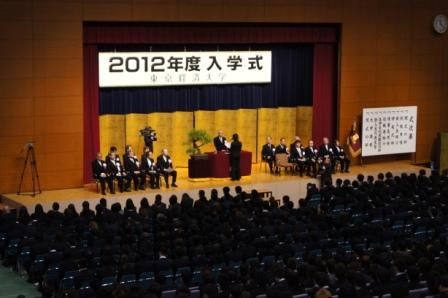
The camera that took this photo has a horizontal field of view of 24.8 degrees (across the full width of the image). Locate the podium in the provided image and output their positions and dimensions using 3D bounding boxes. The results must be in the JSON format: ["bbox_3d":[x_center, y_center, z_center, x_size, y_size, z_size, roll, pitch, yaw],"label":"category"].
[{"bbox_3d":[-0.175,0.549,36.699,2.250,0.860,0.750,-4,9,-31],"label":"podium"}]

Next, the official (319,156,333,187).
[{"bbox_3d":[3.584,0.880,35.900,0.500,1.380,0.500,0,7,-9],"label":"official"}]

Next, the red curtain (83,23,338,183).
[{"bbox_3d":[-0.201,-1.793,36.717,10.600,5.500,0.400,-4,9,-31],"label":"red curtain"}]

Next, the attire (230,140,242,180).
[{"bbox_3d":[0.410,0.370,35.876,0.450,1.440,0.350,-4,9,-31],"label":"attire"}]

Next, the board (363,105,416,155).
[{"bbox_3d":[6.505,-0.717,39.868,2.720,1.830,0.080,-4,9,-31],"label":"board"}]

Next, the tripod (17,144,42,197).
[{"bbox_3d":[-6.111,0.643,32.526,0.730,1.620,0.650,-4,9,-31],"label":"tripod"}]

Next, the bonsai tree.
[{"bbox_3d":[-0.910,-0.232,36.400,0.900,0.950,0.750,-4,9,-31],"label":"bonsai tree"}]

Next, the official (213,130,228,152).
[{"bbox_3d":[-0.076,0.116,37.171,0.550,1.620,0.420,-4,9,-31],"label":"official"}]

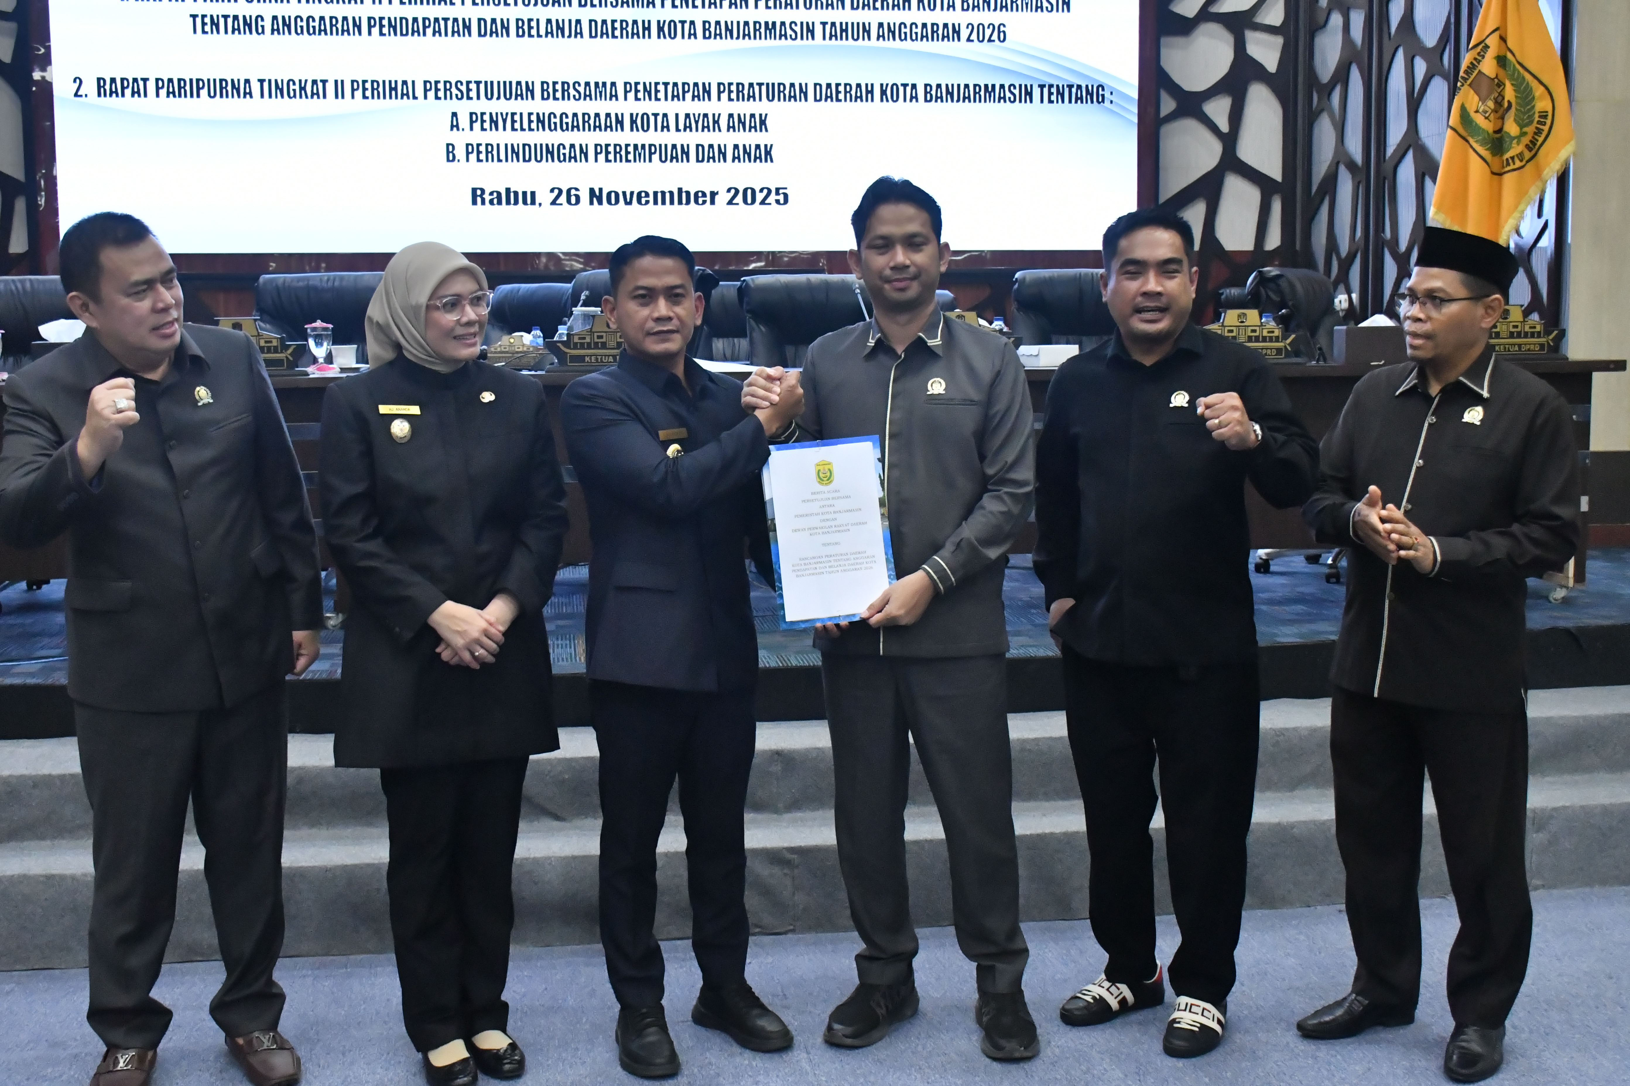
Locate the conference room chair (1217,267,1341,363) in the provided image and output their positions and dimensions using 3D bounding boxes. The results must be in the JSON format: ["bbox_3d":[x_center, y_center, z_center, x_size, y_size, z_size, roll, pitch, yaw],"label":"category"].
[{"bbox_3d":[1.945,-0.473,7.039,0.680,1.180,0.650,5,8,44],"label":"conference room chair"}]

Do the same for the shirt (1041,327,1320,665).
[{"bbox_3d":[0.727,-0.094,3.646,0.540,0.689,0.380,2,6,27],"label":"shirt"}]

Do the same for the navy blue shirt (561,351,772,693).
[{"bbox_3d":[-0.292,-0.038,3.563,0.450,0.676,0.380,-4,6,-30],"label":"navy blue shirt"}]

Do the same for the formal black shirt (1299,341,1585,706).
[{"bbox_3d":[1.221,-0.019,3.536,0.500,0.709,0.430,5,8,43],"label":"formal black shirt"}]

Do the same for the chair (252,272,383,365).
[{"bbox_3d":[-1.837,-0.404,6.740,0.650,1.180,0.680,-1,6,-6],"label":"chair"}]

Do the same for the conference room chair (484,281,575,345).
[{"bbox_3d":[-1.067,-0.480,7.487,0.650,1.170,0.680,-1,6,-5],"label":"conference room chair"}]

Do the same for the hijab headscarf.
[{"bbox_3d":[-0.742,-0.450,3.459,0.200,0.251,0.250,-6,7,-42],"label":"hijab headscarf"}]

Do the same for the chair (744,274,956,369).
[{"bbox_3d":[-0.003,-0.435,6.910,0.650,1.170,0.680,-1,6,-8],"label":"chair"}]

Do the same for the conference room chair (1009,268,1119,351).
[{"bbox_3d":[1.063,-0.459,6.989,0.650,1.180,0.680,-1,6,-5],"label":"conference room chair"}]

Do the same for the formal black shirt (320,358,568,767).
[{"bbox_3d":[-0.711,0.041,3.476,0.470,0.791,0.360,-2,6,-14],"label":"formal black shirt"}]

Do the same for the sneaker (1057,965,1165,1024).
[{"bbox_3d":[0.630,0.950,3.839,0.280,0.100,0.105,-4,7,-35],"label":"sneaker"}]

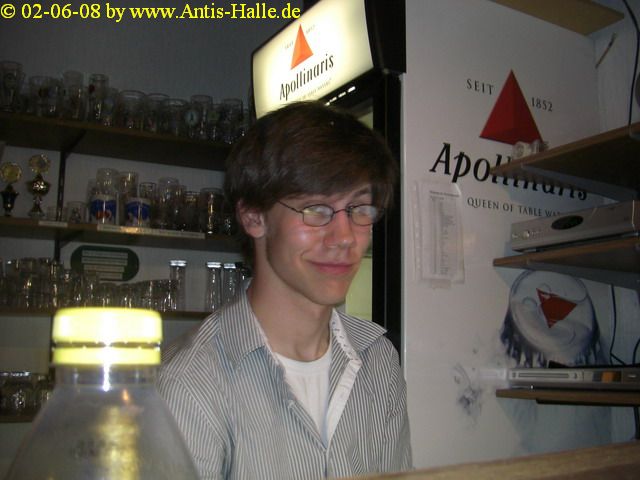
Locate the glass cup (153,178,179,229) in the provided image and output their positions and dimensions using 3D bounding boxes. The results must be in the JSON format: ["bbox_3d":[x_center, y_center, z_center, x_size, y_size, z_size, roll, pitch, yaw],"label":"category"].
[{"bbox_3d":[-0.482,-0.106,2.210,0.068,0.174,0.068,6,-11,-31],"label":"glass cup"}]

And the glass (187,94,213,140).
[{"bbox_3d":[-0.387,-0.383,2.270,0.075,0.150,0.075,0,-9,0],"label":"glass"}]

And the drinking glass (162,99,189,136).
[{"bbox_3d":[-0.461,-0.375,2.229,0.081,0.122,0.081,0,-9,0],"label":"drinking glass"}]

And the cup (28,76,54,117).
[{"bbox_3d":[-0.807,-0.405,2.022,0.067,0.111,0.067,6,-11,-31],"label":"cup"}]

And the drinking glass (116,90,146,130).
[{"bbox_3d":[-0.581,-0.386,2.157,0.085,0.120,0.085,6,-11,-31],"label":"drinking glass"}]

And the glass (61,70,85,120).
[{"bbox_3d":[-0.736,-0.418,2.079,0.064,0.152,0.064,6,-11,-31],"label":"glass"}]

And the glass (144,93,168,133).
[{"bbox_3d":[-0.516,-0.385,2.209,0.073,0.134,0.073,6,-11,-31],"label":"glass"}]

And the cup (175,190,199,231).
[{"bbox_3d":[-0.418,-0.082,2.211,0.072,0.132,0.072,0,-9,0],"label":"cup"}]

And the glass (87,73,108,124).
[{"bbox_3d":[-0.669,-0.414,2.108,0.064,0.155,0.064,0,-9,0],"label":"glass"}]

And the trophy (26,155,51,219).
[{"bbox_3d":[-0.803,-0.146,2.008,0.072,0.185,0.062,6,-11,-31],"label":"trophy"}]

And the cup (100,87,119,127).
[{"bbox_3d":[-0.638,-0.394,2.124,0.057,0.123,0.057,0,-9,0],"label":"cup"}]

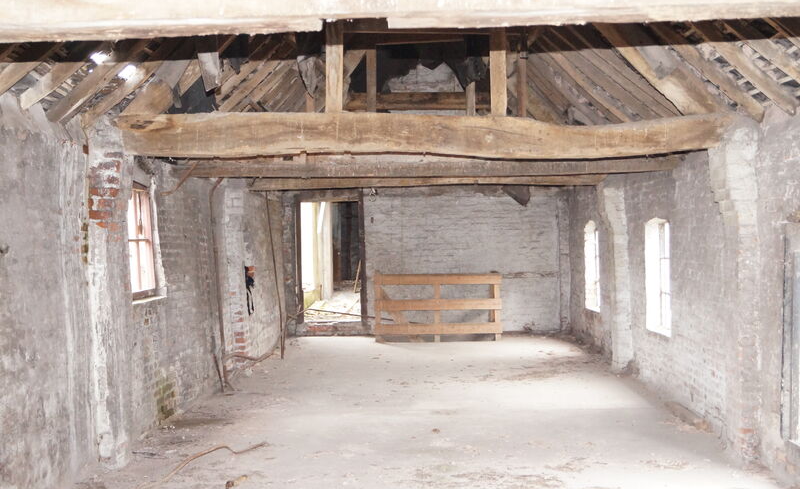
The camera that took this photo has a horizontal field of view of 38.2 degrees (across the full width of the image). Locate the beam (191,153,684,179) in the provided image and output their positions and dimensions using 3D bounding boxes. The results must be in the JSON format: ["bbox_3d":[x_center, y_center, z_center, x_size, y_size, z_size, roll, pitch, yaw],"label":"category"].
[{"bbox_3d":[0.312,-0.749,10.750,4.600,0.210,0.200,-1,0,1],"label":"beam"}]

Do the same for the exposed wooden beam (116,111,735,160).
[{"bbox_3d":[0.175,-0.750,7.950,4.250,0.320,0.290,-1,0,1],"label":"exposed wooden beam"}]

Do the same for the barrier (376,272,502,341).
[{"bbox_3d":[0.562,0.940,17.100,1.900,1.000,0.120,-1,0,1],"label":"barrier"}]

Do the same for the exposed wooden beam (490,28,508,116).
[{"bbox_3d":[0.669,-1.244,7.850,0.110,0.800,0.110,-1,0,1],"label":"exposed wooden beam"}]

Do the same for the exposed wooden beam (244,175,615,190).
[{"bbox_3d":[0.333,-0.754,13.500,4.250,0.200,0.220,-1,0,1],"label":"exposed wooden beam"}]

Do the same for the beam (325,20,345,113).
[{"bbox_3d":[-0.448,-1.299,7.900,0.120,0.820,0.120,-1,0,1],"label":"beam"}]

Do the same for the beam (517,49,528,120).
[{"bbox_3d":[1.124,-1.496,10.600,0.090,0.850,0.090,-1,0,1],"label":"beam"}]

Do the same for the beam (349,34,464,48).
[{"bbox_3d":[0.076,-2.364,13.450,1.360,0.140,0.120,-1,0,1],"label":"beam"}]

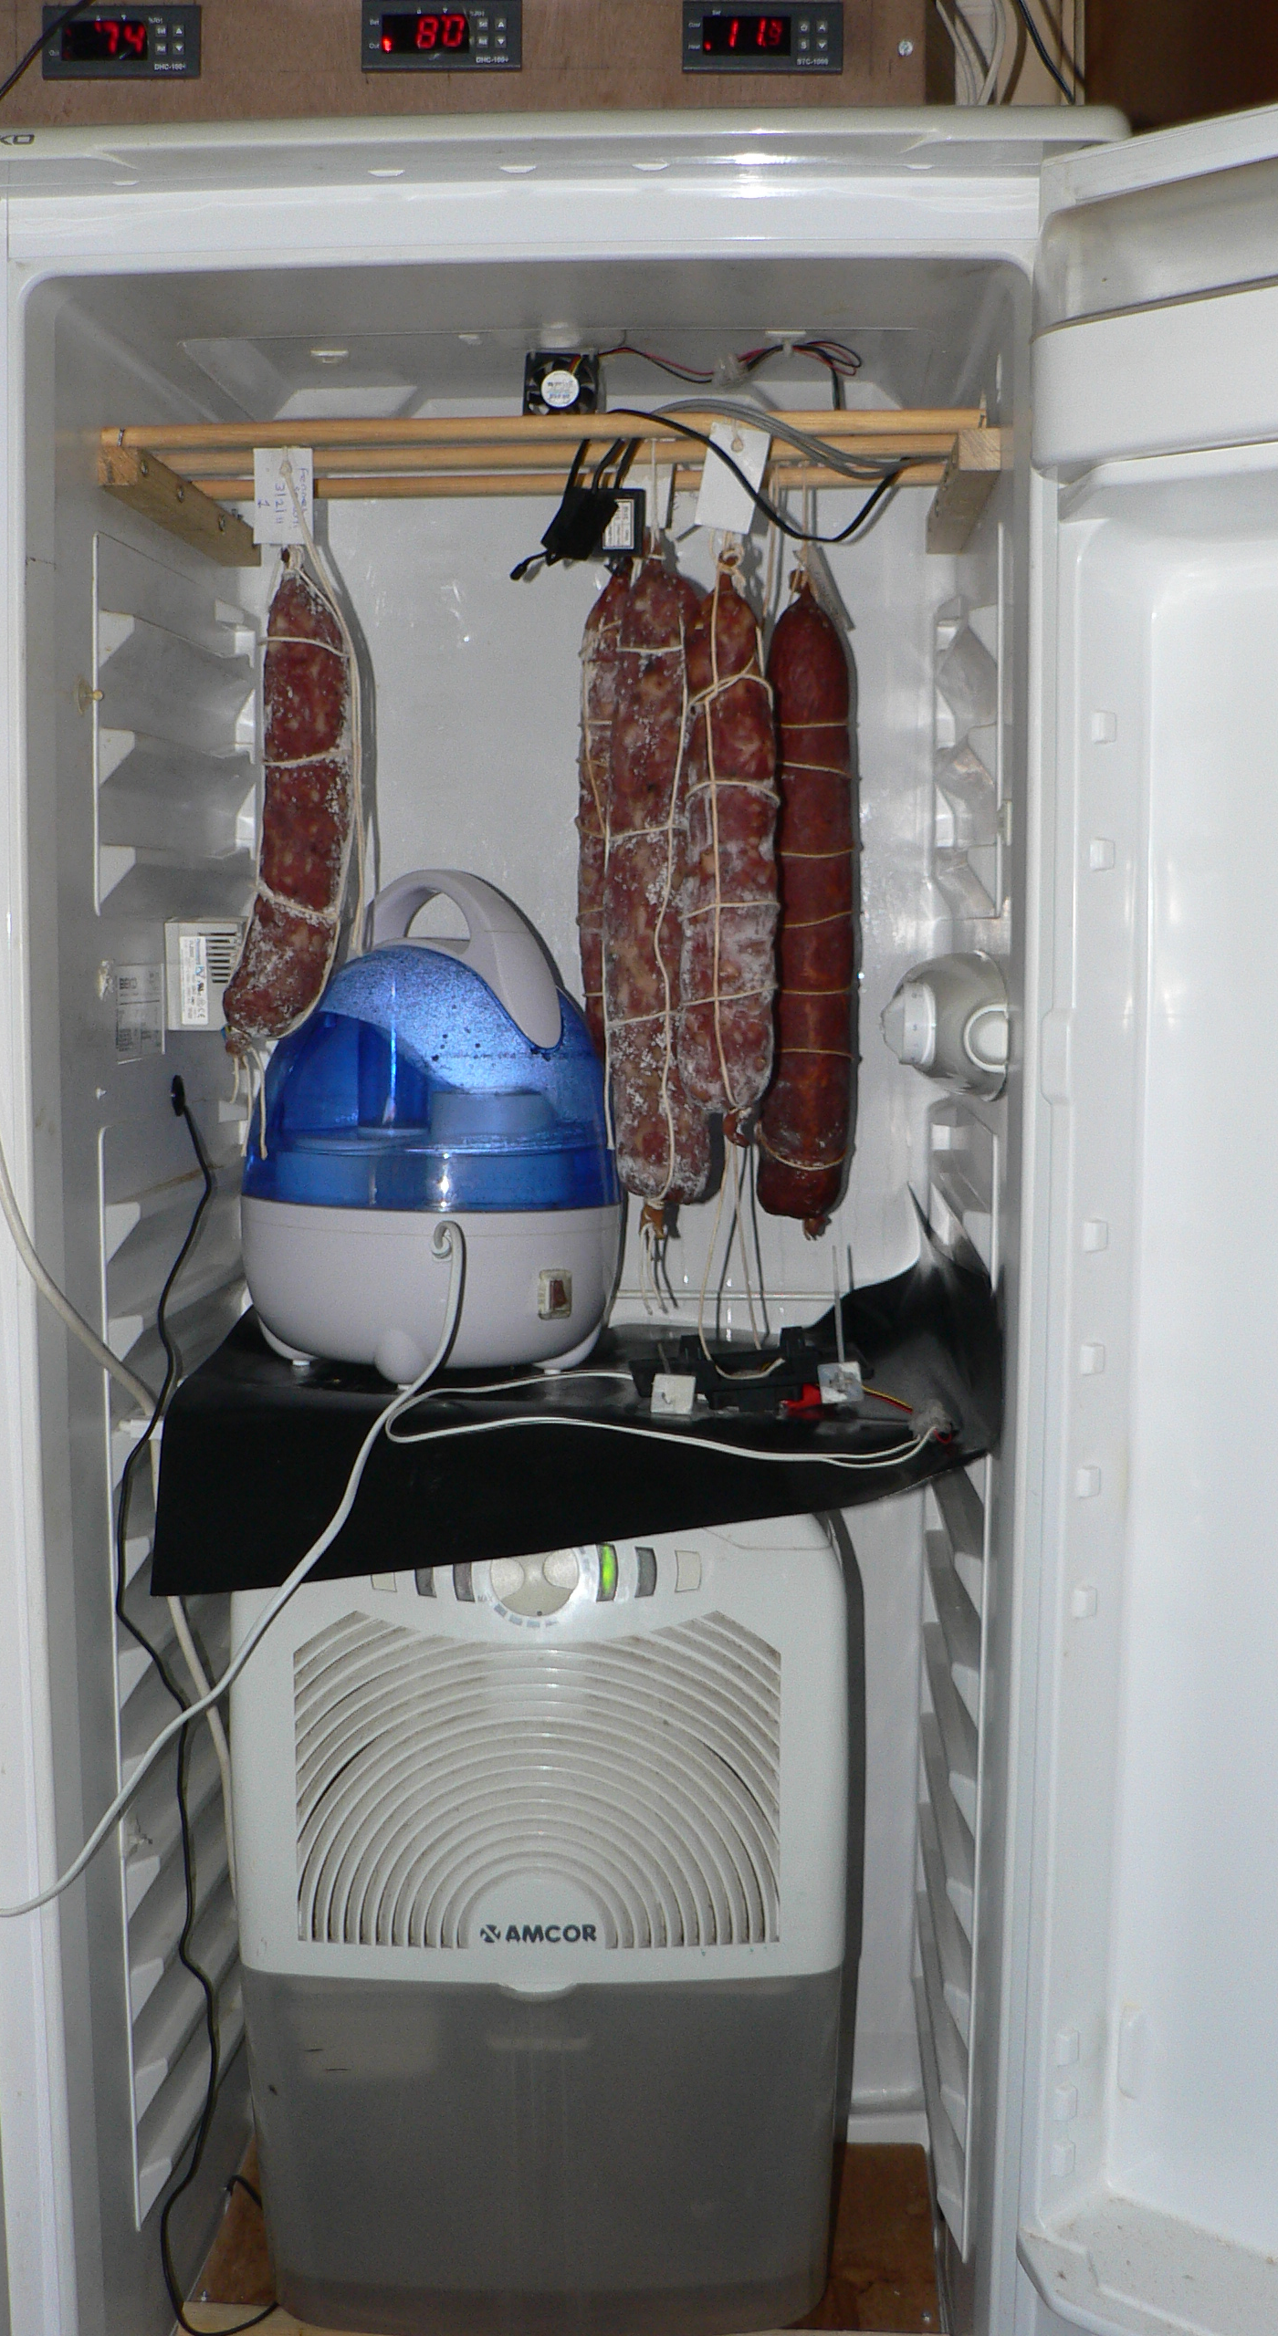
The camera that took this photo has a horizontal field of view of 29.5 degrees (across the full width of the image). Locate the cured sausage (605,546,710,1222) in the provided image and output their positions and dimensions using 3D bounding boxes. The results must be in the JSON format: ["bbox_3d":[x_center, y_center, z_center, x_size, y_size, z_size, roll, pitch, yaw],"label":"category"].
[{"bbox_3d":[0.011,-0.155,1.346,0.061,0.365,0.058,0,6,4],"label":"cured sausage"}]

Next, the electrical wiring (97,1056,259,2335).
[{"bbox_3d":[-0.260,0.328,1.416,0.047,0.755,0.170,0,6,4],"label":"electrical wiring"}]

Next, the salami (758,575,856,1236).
[{"bbox_3d":[0.099,-0.153,1.440,0.057,0.389,0.054,0,6,4],"label":"salami"}]

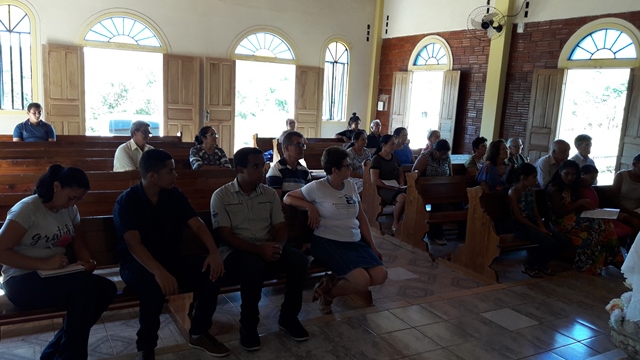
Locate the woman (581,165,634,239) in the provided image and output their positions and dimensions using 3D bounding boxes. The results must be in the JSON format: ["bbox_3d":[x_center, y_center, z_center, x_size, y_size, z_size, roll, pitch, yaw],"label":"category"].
[{"bbox_3d":[3.034,0.391,5.692,0.498,1.071,0.664,-2,11,-29],"label":"woman"}]

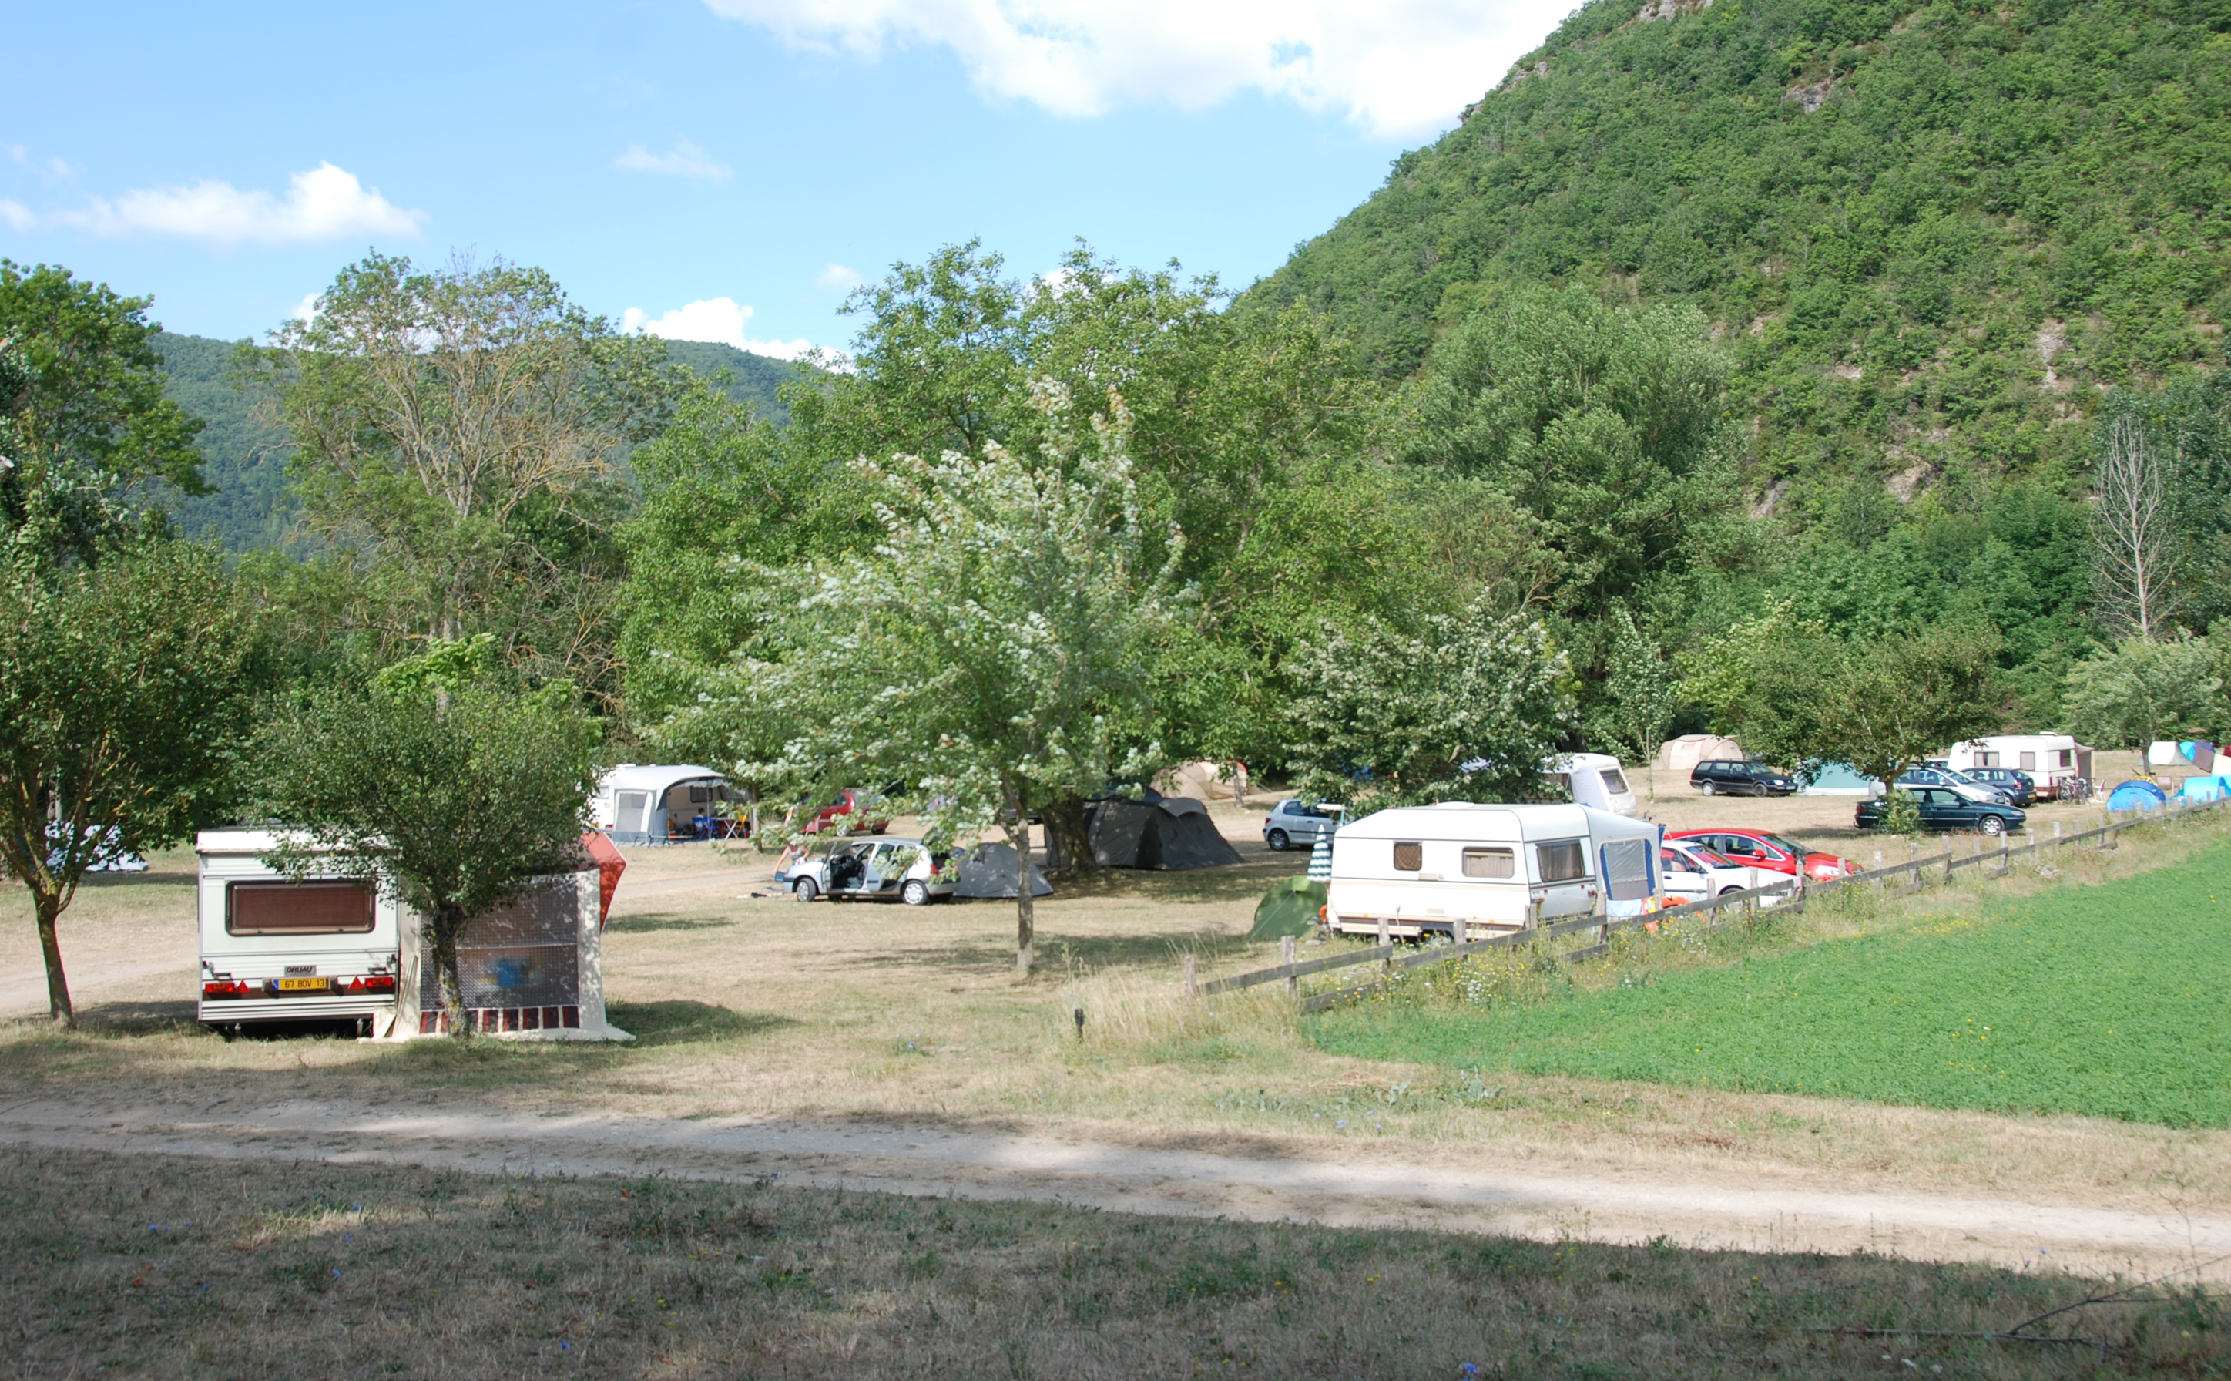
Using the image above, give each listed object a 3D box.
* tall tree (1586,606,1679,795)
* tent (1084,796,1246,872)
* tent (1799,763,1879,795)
[{"bbox_3d":[20.300,0.550,88.000,3.600,7.800,3.500,0,-2,13],"label":"tall tree"},{"bbox_3d":[1.278,3.699,57.500,4.000,1.870,3.000,0,-2,-15],"label":"tent"},{"bbox_3d":[29.713,3.554,91.500,3.500,1.650,2.800,0,-1,10],"label":"tent"}]

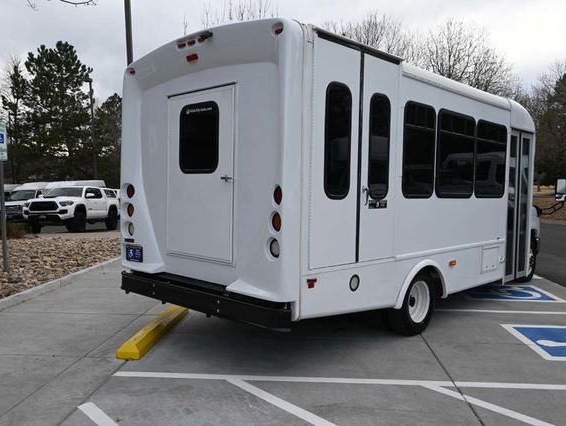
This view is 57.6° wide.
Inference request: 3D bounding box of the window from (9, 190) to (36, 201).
[{"bbox_3d":[-14.700,-0.990,29.200,1.550,0.620,0.400,1,3,1],"label":"window"}]

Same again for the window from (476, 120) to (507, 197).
[{"bbox_3d":[2.587,-0.647,6.406,0.060,0.920,0.940,4,4,43],"label":"window"}]

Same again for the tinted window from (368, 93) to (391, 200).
[{"bbox_3d":[0.847,-0.574,4.551,0.060,0.920,0.330,4,4,43],"label":"tinted window"}]

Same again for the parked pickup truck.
[{"bbox_3d":[-8.350,-0.200,20.800,1.950,1.830,5.450,-1,2,1],"label":"parked pickup truck"}]

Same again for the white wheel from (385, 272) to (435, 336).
[{"bbox_3d":[1.316,0.912,5.361,0.240,0.740,0.740,4,4,43],"label":"white wheel"}]

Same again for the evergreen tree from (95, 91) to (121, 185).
[{"bbox_3d":[-15.000,-5.400,46.000,4.000,10.600,4.000,0,3,0],"label":"evergreen tree"}]

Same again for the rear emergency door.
[{"bbox_3d":[-0.735,-0.324,4.518,0.930,1.470,0.070,4,4,43],"label":"rear emergency door"}]

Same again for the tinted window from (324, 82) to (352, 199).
[{"bbox_3d":[0.436,-0.565,4.112,0.060,0.920,0.330,4,4,43],"label":"tinted window"}]

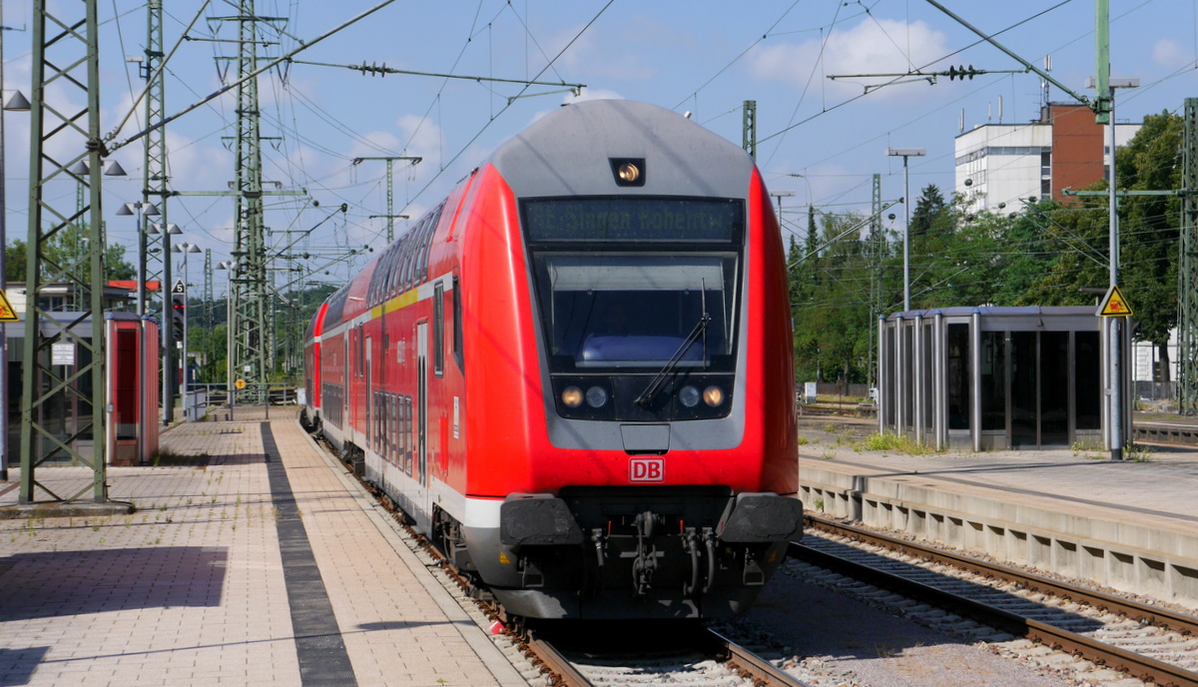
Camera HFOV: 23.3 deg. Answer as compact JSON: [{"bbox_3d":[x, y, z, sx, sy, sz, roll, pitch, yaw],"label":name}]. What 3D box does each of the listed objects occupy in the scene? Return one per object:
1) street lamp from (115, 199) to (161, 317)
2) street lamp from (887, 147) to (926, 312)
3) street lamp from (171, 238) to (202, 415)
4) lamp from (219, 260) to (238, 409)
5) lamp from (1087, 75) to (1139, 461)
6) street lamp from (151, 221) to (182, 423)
[{"bbox_3d":[-12.044,-0.684,76.186,1.110,6.080,0.460,0,0,-7],"label":"street lamp"},{"bbox_3d":[7.291,-1.197,68.814,0.880,6.830,0.370,0,0,-7],"label":"street lamp"},{"bbox_3d":[-14.505,-0.478,102.081,1.110,6.080,0.460,0,0,-7],"label":"street lamp"},{"bbox_3d":[-15.174,-0.344,119.402,1.110,6.080,0.460,0,0,-7],"label":"lamp"},{"bbox_3d":[9.188,-1.334,51.859,0.880,6.830,0.370,0,0,-7],"label":"lamp"},{"bbox_3d":[-12.952,-0.600,86.799,1.110,6.080,0.460,0,0,-7],"label":"street lamp"}]

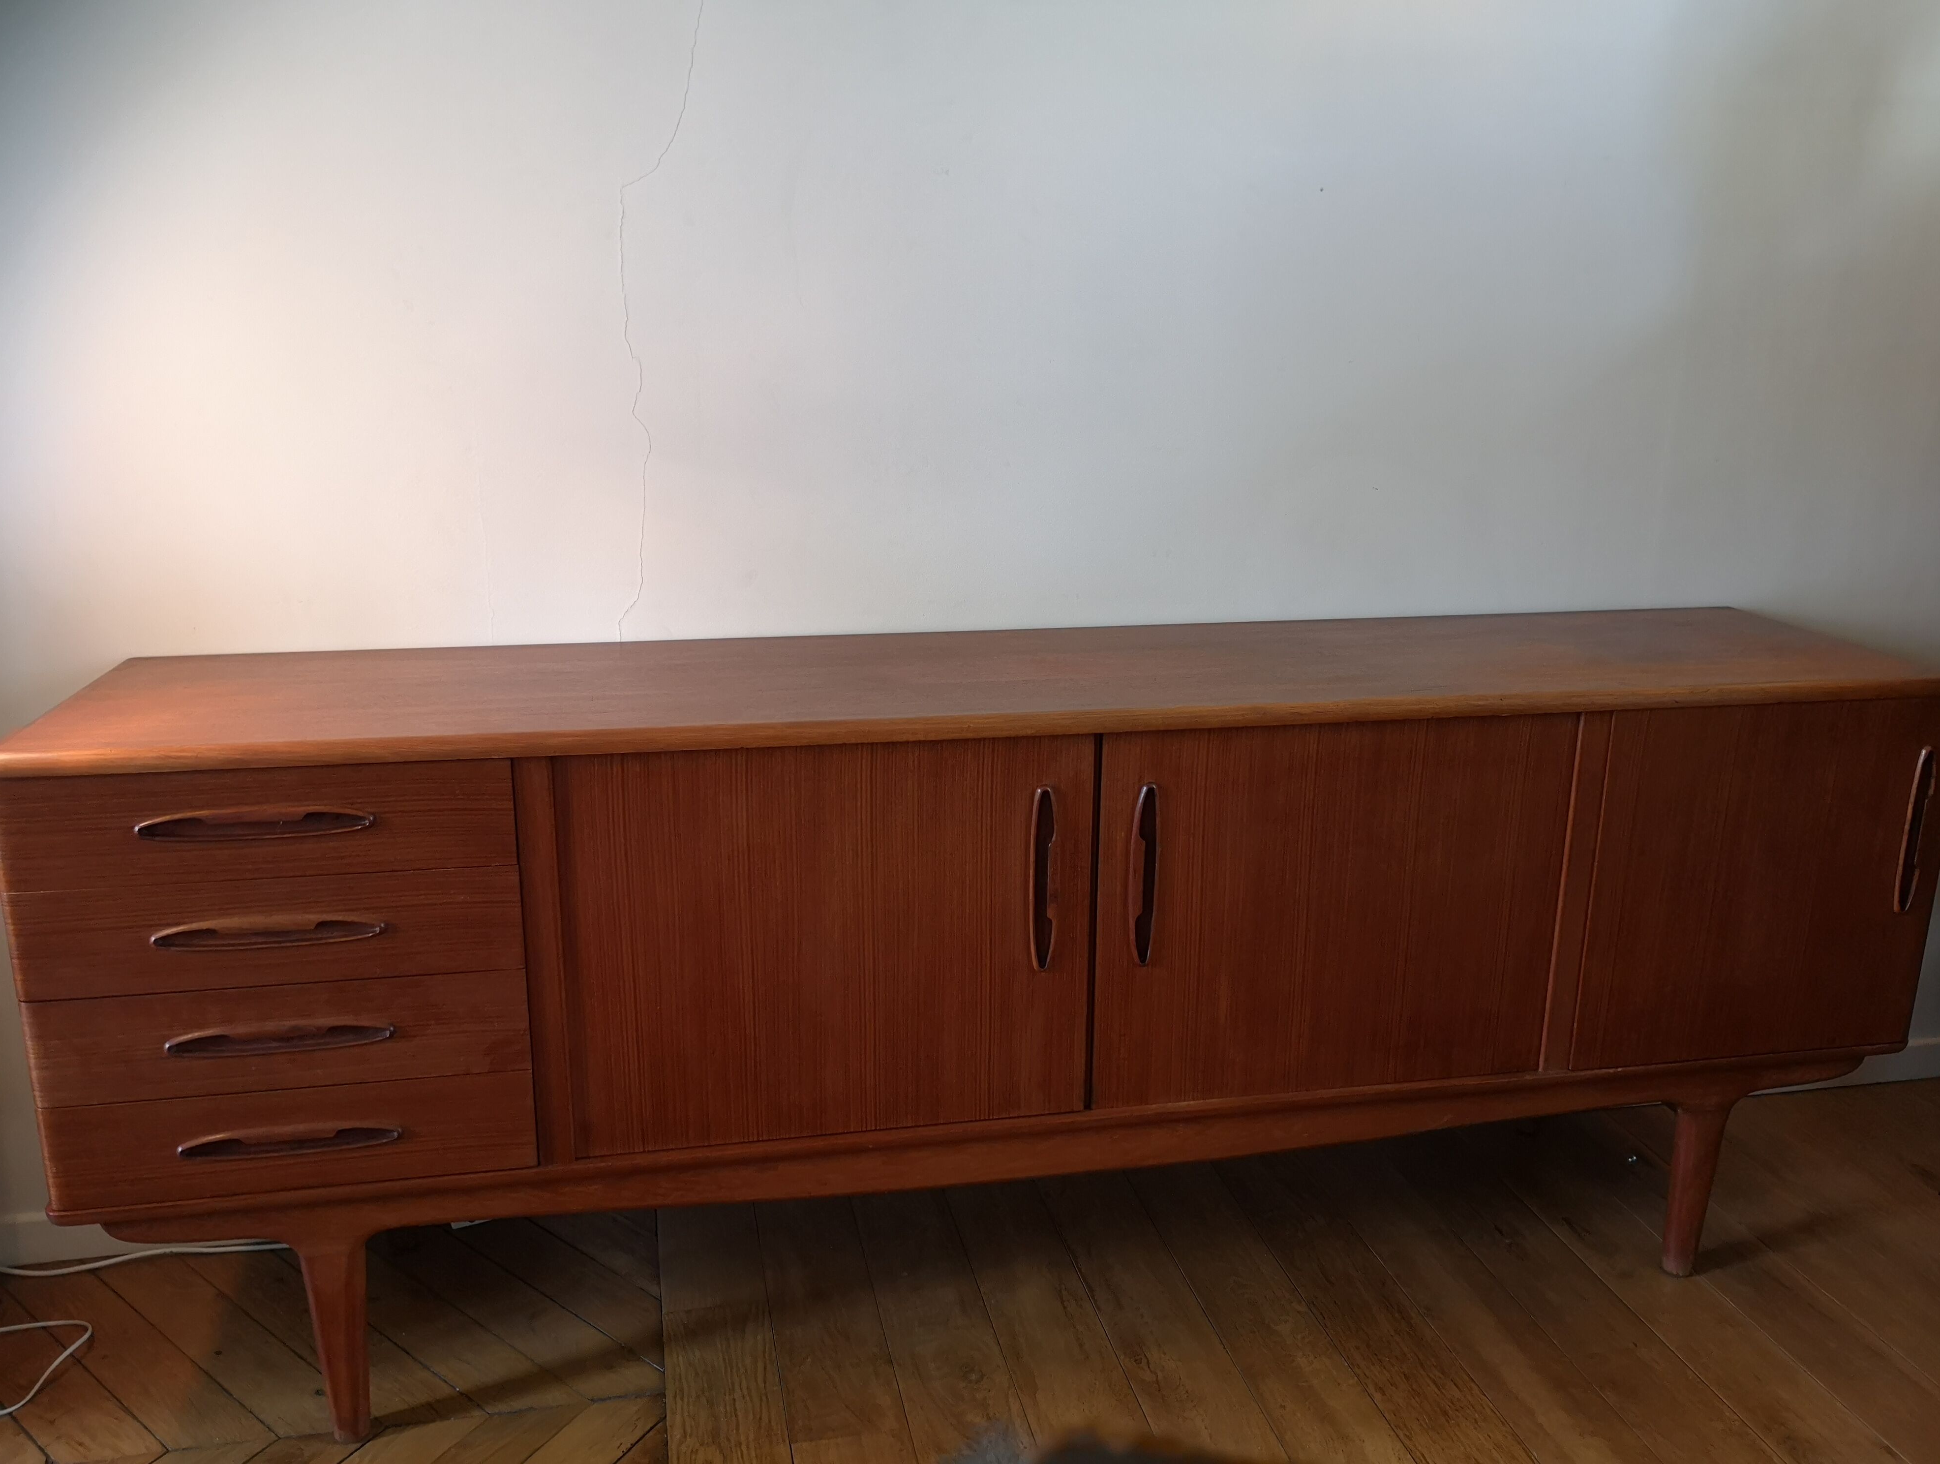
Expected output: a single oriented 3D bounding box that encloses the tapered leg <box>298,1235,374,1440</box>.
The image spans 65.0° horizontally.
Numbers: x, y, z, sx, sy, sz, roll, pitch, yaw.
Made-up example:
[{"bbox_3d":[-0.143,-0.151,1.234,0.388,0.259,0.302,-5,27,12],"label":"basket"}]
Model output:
[{"bbox_3d":[-0.688,0.650,1.663,0.063,0.263,0.061,-2,15,-11],"label":"tapered leg"}]

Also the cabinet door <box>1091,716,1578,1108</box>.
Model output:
[{"bbox_3d":[0.414,0.203,1.760,0.569,0.451,0.024,-2,15,-11],"label":"cabinet door"}]

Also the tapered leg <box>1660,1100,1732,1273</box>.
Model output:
[{"bbox_3d":[0.944,0.582,1.980,0.063,0.263,0.061,-2,15,-11],"label":"tapered leg"}]

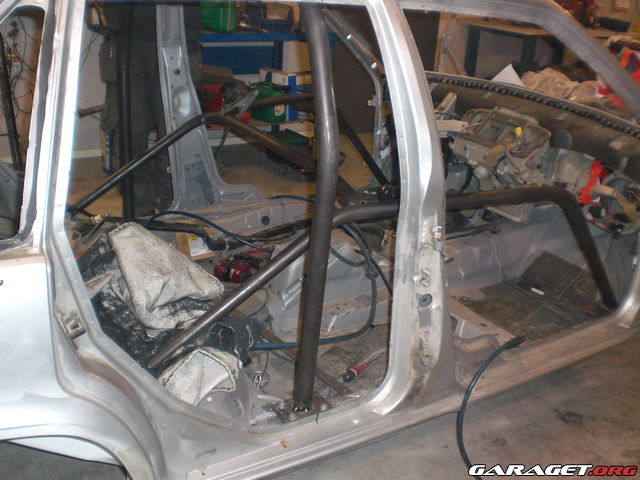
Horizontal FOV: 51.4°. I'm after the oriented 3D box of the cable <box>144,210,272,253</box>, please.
[{"bbox_3d":[-0.425,-0.033,2.552,0.540,0.130,0.110,10,21,20],"label":"cable"}]

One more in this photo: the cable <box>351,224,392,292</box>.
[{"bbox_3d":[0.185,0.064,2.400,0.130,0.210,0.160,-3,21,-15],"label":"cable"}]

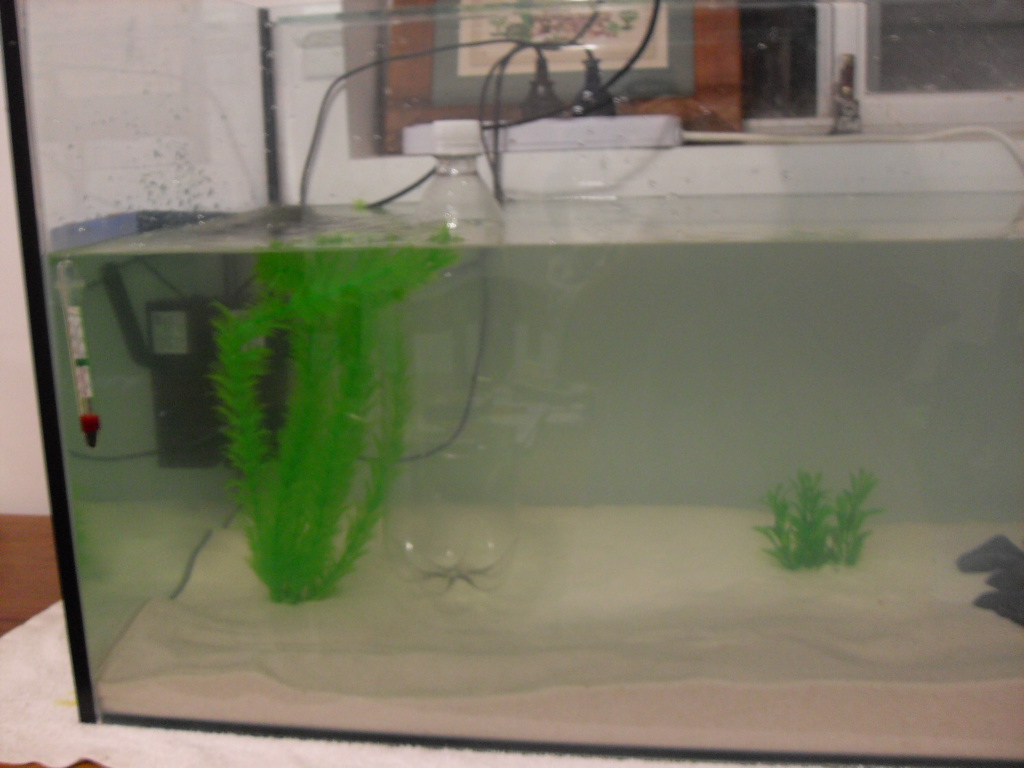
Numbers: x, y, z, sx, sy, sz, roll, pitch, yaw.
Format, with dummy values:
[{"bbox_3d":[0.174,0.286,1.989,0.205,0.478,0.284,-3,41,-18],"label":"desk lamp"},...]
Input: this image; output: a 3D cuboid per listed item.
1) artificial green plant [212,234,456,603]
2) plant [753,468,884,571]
[{"bbox_3d":[-0.101,0.019,0.656,0.143,0.217,0.130,0,13,8],"label":"artificial green plant"},{"bbox_3d":[0.195,0.086,0.702,0.082,0.061,0.066,0,13,8],"label":"plant"}]

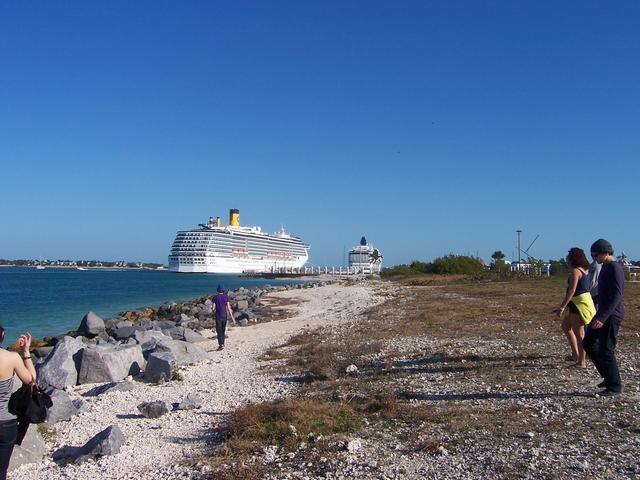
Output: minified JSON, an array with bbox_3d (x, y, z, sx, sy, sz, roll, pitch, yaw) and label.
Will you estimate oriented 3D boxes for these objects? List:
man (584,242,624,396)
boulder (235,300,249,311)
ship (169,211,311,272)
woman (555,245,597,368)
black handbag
[{"bbox_3d":[3.142,0.856,7.350,0.480,1.700,0.480,-1,-2,22],"label":"man"},{"bbox_3d":[-3.479,2.903,29.500,0.580,0.420,0.520,0,-2,9],"label":"boulder"},{"bbox_3d":[-54.258,2.378,631.588,33.000,55.000,292.000,-1,-2,17],"label":"ship"},{"bbox_3d":[3.514,0.936,9.100,0.480,1.610,0.460,-2,-3,37],"label":"woman"},{"bbox_3d":[-2.131,1.277,4.900,0.310,0.410,0.200,0,-2,-11],"label":"black handbag"}]

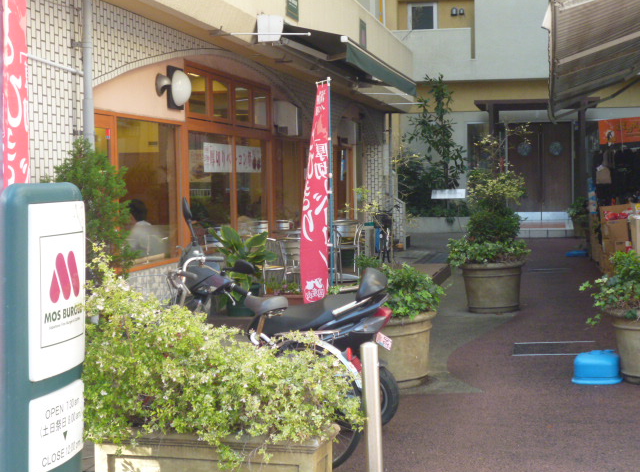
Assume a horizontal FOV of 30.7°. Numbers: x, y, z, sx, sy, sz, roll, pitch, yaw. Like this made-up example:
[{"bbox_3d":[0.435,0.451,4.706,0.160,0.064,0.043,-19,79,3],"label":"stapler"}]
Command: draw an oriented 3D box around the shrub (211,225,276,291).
[{"bbox_3d":[-0.729,0.205,11.100,0.620,0.630,0.580,0,3,0],"label":"shrub"}]

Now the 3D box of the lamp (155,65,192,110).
[{"bbox_3d":[-1.284,-1.319,10.350,0.330,0.380,0.360,1,3,12],"label":"lamp"}]

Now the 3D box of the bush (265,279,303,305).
[{"bbox_3d":[-0.329,0.583,11.800,0.460,0.270,0.250,1,3,12],"label":"bush"}]

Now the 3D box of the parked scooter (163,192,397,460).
[{"bbox_3d":[-0.270,0.465,7.330,1.780,1.320,0.690,2,4,33],"label":"parked scooter"}]

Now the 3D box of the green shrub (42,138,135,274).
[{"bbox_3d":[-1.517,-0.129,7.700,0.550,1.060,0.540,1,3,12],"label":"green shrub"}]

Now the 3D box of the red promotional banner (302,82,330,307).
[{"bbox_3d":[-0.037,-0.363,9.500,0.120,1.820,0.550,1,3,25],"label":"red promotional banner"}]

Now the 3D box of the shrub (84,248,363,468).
[{"bbox_3d":[-0.380,0.448,4.400,1.030,0.760,0.620,1,3,12],"label":"shrub"}]

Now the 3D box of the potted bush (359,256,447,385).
[{"bbox_3d":[0.576,0.642,8.650,0.710,0.910,0.700,1,3,12],"label":"potted bush"}]

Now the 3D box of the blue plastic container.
[{"bbox_3d":[2.073,0.975,8.700,0.375,0.240,0.360,1,3,12],"label":"blue plastic container"}]

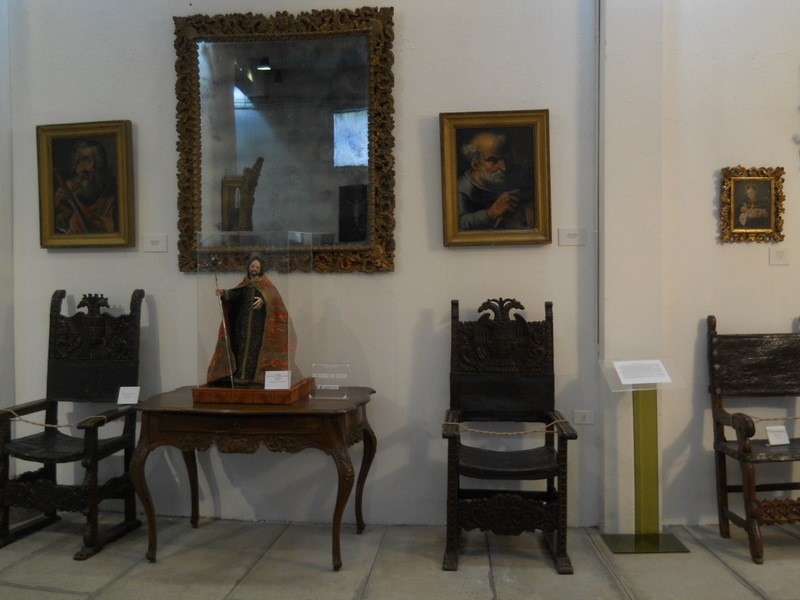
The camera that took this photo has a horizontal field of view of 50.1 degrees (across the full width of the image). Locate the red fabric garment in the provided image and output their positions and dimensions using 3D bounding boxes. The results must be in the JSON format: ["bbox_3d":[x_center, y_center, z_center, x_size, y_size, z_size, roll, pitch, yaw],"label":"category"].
[{"bbox_3d":[-0.768,0.162,4.399,0.390,0.555,0.280,0,2,8],"label":"red fabric garment"}]

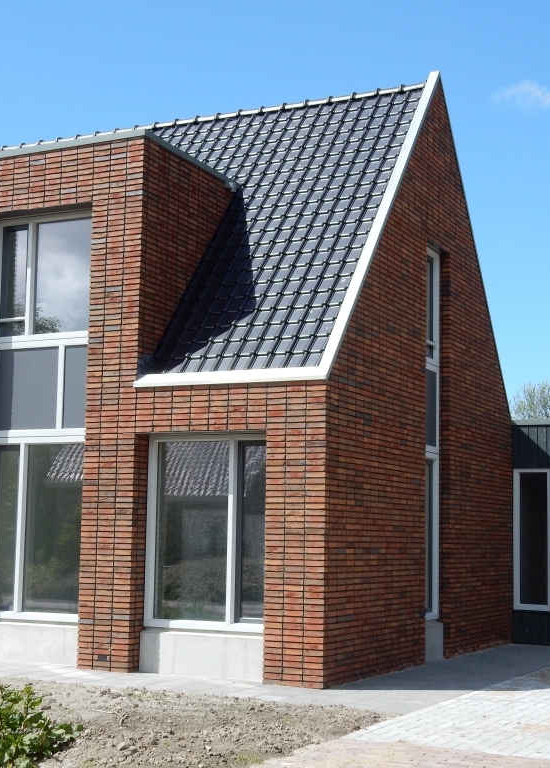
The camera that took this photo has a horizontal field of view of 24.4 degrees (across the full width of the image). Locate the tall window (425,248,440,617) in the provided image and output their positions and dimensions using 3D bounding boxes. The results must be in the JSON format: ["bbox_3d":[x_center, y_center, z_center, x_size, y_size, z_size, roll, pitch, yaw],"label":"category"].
[{"bbox_3d":[1.830,0.570,15.660,0.114,4.618,0.903,-2,-8,26],"label":"tall window"}]

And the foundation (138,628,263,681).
[{"bbox_3d":[-0.687,2.799,13.118,1.542,0.427,0.183,-2,-8,26],"label":"foundation"}]

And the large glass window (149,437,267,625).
[{"bbox_3d":[-0.651,1.543,13.303,1.542,2.025,0.116,-2,-8,26],"label":"large glass window"}]

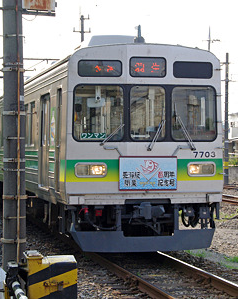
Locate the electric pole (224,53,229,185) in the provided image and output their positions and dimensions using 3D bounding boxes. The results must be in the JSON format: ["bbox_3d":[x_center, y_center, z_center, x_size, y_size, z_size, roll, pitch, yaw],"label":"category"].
[{"bbox_3d":[5.927,-1.672,46.000,0.210,7.200,0.210,0,0,-14],"label":"electric pole"}]

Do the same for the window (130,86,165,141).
[{"bbox_3d":[0.489,-0.617,14.340,0.600,0.930,0.070,0,0,-14],"label":"window"}]

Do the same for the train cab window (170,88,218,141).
[{"bbox_3d":[1.298,-0.627,14.580,0.840,0.940,0.070,0,0,-19],"label":"train cab window"}]

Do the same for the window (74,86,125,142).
[{"bbox_3d":[-0.339,-0.623,14.200,0.870,0.950,0.070,0,0,-6],"label":"window"}]

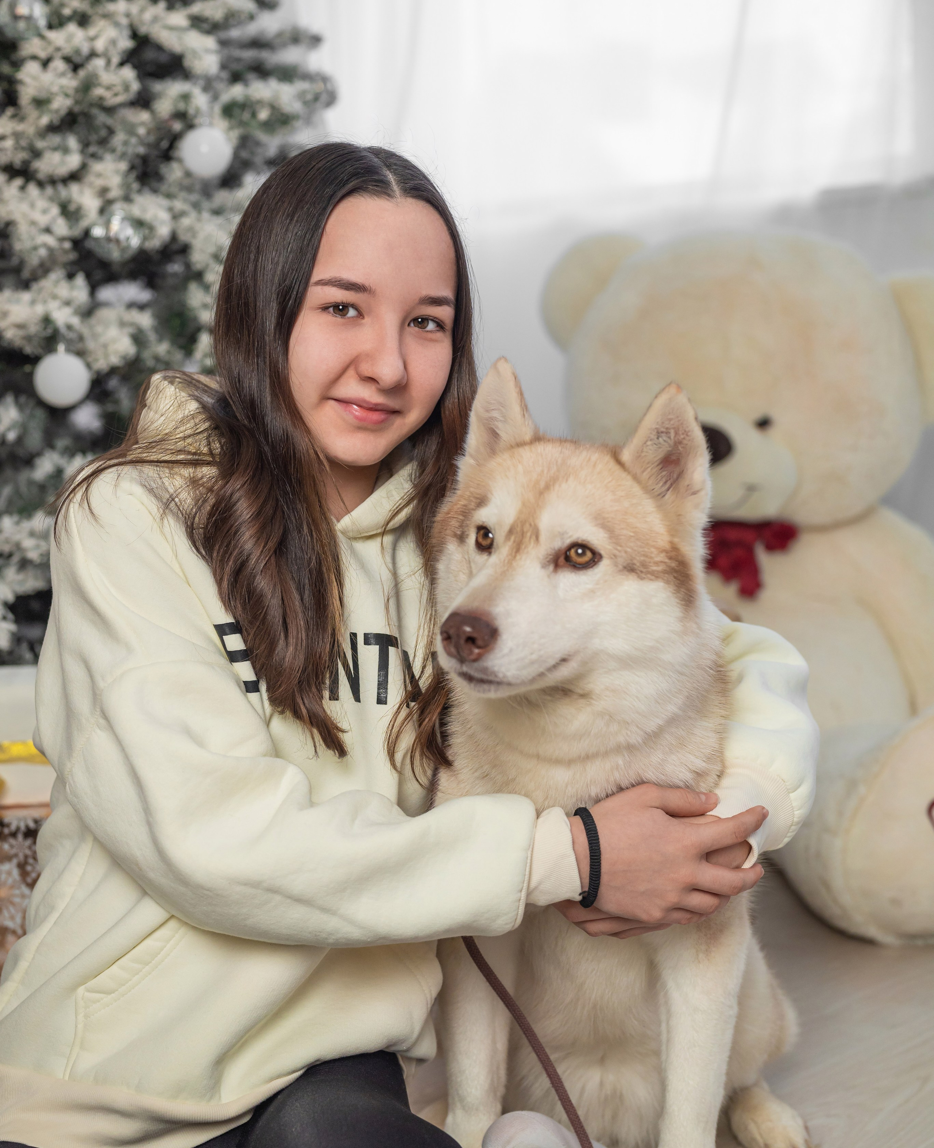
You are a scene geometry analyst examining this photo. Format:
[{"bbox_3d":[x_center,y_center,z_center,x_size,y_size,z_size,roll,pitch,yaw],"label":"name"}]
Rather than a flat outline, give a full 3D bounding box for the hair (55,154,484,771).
[{"bbox_3d":[-0.142,-0.092,1.455,0.290,0.460,0.250,2,2,-21],"label":"hair"}]

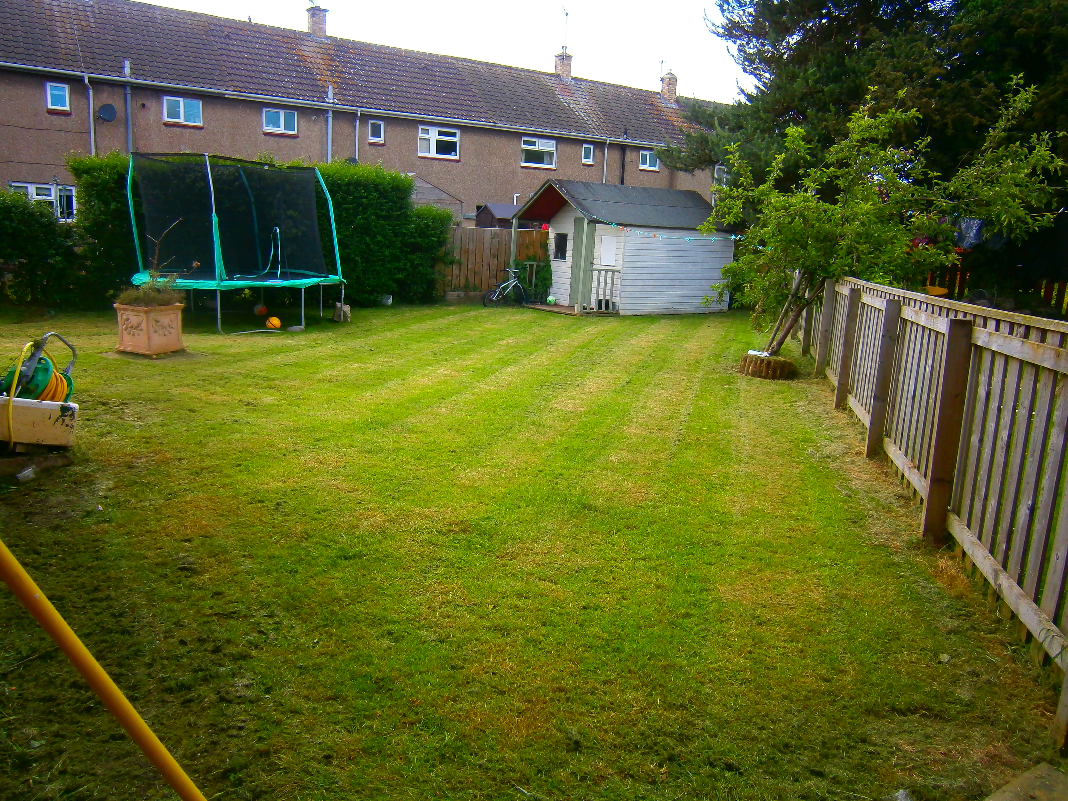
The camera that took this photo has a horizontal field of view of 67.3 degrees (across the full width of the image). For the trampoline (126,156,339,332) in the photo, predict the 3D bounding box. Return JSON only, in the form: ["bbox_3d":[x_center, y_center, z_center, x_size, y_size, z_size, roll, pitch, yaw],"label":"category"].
[{"bbox_3d":[-4.644,-2.543,12.681,3.200,2.560,3.200,0,10,-20],"label":"trampoline"}]

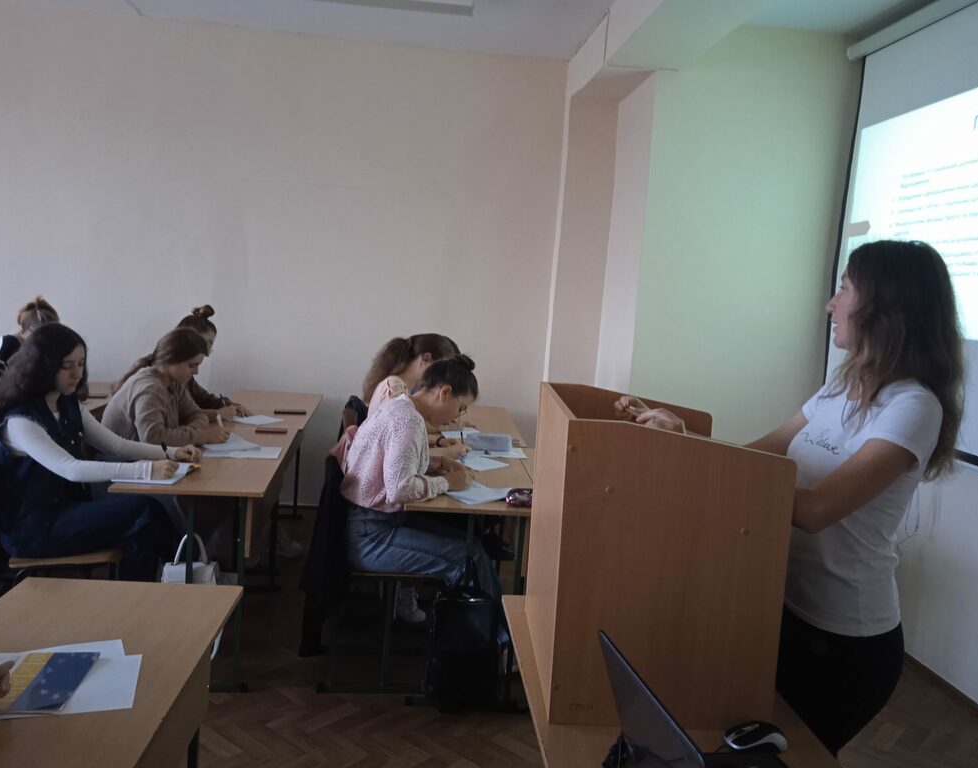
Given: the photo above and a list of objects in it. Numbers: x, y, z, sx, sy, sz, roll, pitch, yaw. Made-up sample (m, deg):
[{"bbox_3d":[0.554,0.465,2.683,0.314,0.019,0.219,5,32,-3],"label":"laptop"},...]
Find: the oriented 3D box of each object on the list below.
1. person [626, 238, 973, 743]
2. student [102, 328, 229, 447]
[{"bbox_3d":[0.595,0.532,1.811,0.700,1.710,0.500,3,8,-5],"label":"person"},{"bbox_3d":[-1.432,0.372,3.685,0.600,1.270,0.480,3,8,-5],"label":"student"}]

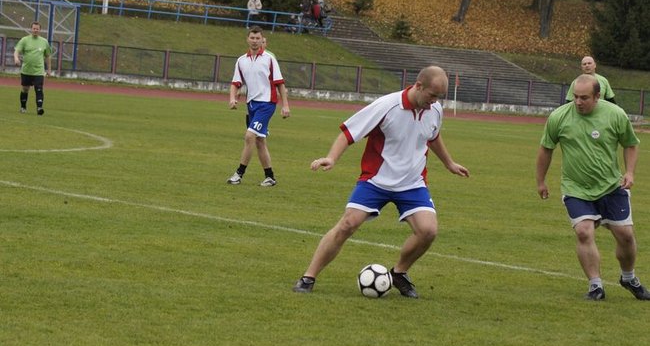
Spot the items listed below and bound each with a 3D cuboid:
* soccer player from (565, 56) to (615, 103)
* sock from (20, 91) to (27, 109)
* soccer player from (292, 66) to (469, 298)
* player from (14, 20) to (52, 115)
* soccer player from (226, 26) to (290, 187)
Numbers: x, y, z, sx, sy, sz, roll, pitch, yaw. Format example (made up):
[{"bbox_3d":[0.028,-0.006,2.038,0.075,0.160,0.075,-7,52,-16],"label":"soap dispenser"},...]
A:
[{"bbox_3d":[3.616,-0.752,34.044,0.700,1.770,0.400,5,3,11],"label":"soccer player"},{"bbox_3d":[-5.741,-1.381,46.400,0.130,0.350,0.160,4,3,0],"label":"sock"},{"bbox_3d":[0.359,0.055,15.750,0.960,1.470,0.700,2,3,-36],"label":"soccer player"},{"bbox_3d":[-5.531,-1.983,46.200,0.700,1.760,0.450,4,3,-6],"label":"player"},{"bbox_3d":[-0.748,-0.748,27.400,0.640,1.780,0.500,5,3,23],"label":"soccer player"}]

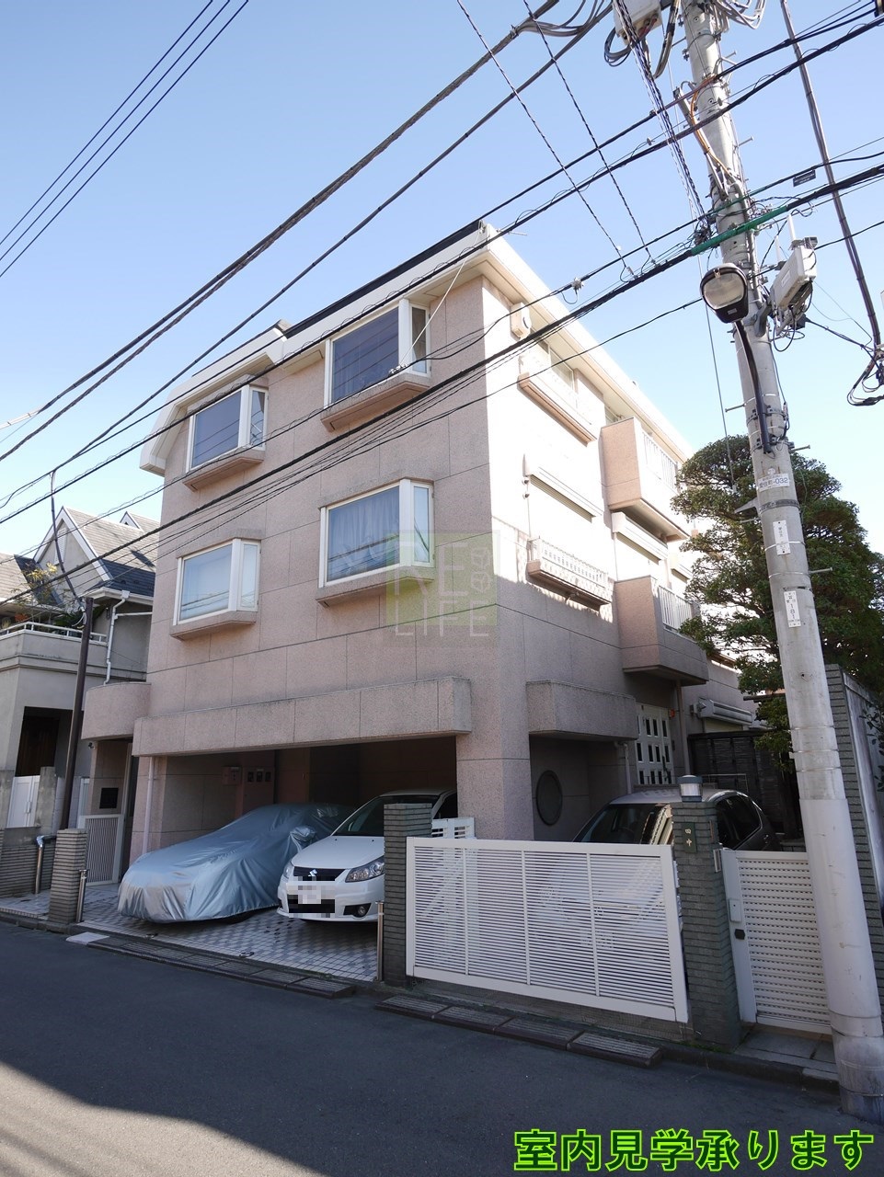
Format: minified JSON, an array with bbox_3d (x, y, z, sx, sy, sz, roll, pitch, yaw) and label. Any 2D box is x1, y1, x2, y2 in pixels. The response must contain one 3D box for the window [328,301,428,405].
[{"bbox_3d":[-1.044,-3.392,10.110,1.930,1.160,0.360,-13,-19,35],"label":"window"}]

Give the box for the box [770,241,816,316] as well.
[{"bbox_3d":[2.700,-2.388,5.250,0.170,0.320,0.420,0,-16,-4],"label":"box"}]

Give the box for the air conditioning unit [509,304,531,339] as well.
[{"bbox_3d":[1.145,-3.822,9.855,0.210,0.460,0.300,-13,-19,35],"label":"air conditioning unit"}]

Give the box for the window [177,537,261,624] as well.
[{"bbox_3d":[-3.821,-0.057,11.396,1.930,1.197,0.360,-13,-19,35],"label":"window"}]

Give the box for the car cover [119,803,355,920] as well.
[{"bbox_3d":[-2.549,4.054,10.479,1.740,1.350,4.500,-12,-19,33],"label":"car cover"}]

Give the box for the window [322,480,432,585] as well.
[{"bbox_3d":[-0.964,-0.664,9.201,1.950,1.200,0.330,-13,-20,35],"label":"window"}]

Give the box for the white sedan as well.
[{"bbox_3d":[-0.298,3.663,9.592,1.730,1.545,4.400,-11,-18,31],"label":"white sedan"}]

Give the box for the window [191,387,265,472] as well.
[{"bbox_3d":[-3.901,-2.748,12.176,1.930,1.177,0.360,-13,-19,35],"label":"window"}]

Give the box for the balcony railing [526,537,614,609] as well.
[{"bbox_3d":[1.859,-0.210,9.709,0.220,0.470,2.200,-13,-19,35],"label":"balcony railing"}]

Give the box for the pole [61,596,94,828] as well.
[{"bbox_3d":[-6.189,2.574,11.428,0.140,4.950,0.140,-13,-19,35],"label":"pole"}]

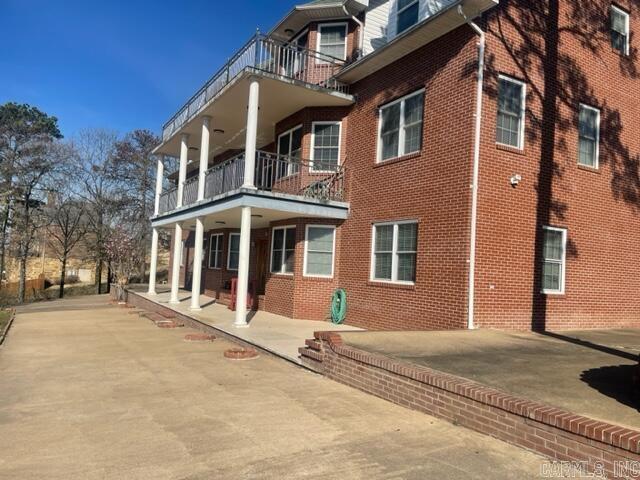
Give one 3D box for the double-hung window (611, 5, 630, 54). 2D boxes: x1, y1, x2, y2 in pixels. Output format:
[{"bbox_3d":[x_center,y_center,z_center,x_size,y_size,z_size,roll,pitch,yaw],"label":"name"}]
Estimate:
[{"bbox_3d":[7.747,-5.415,12.428,0.810,1.080,0.120,5,-4,-29],"label":"double-hung window"}]

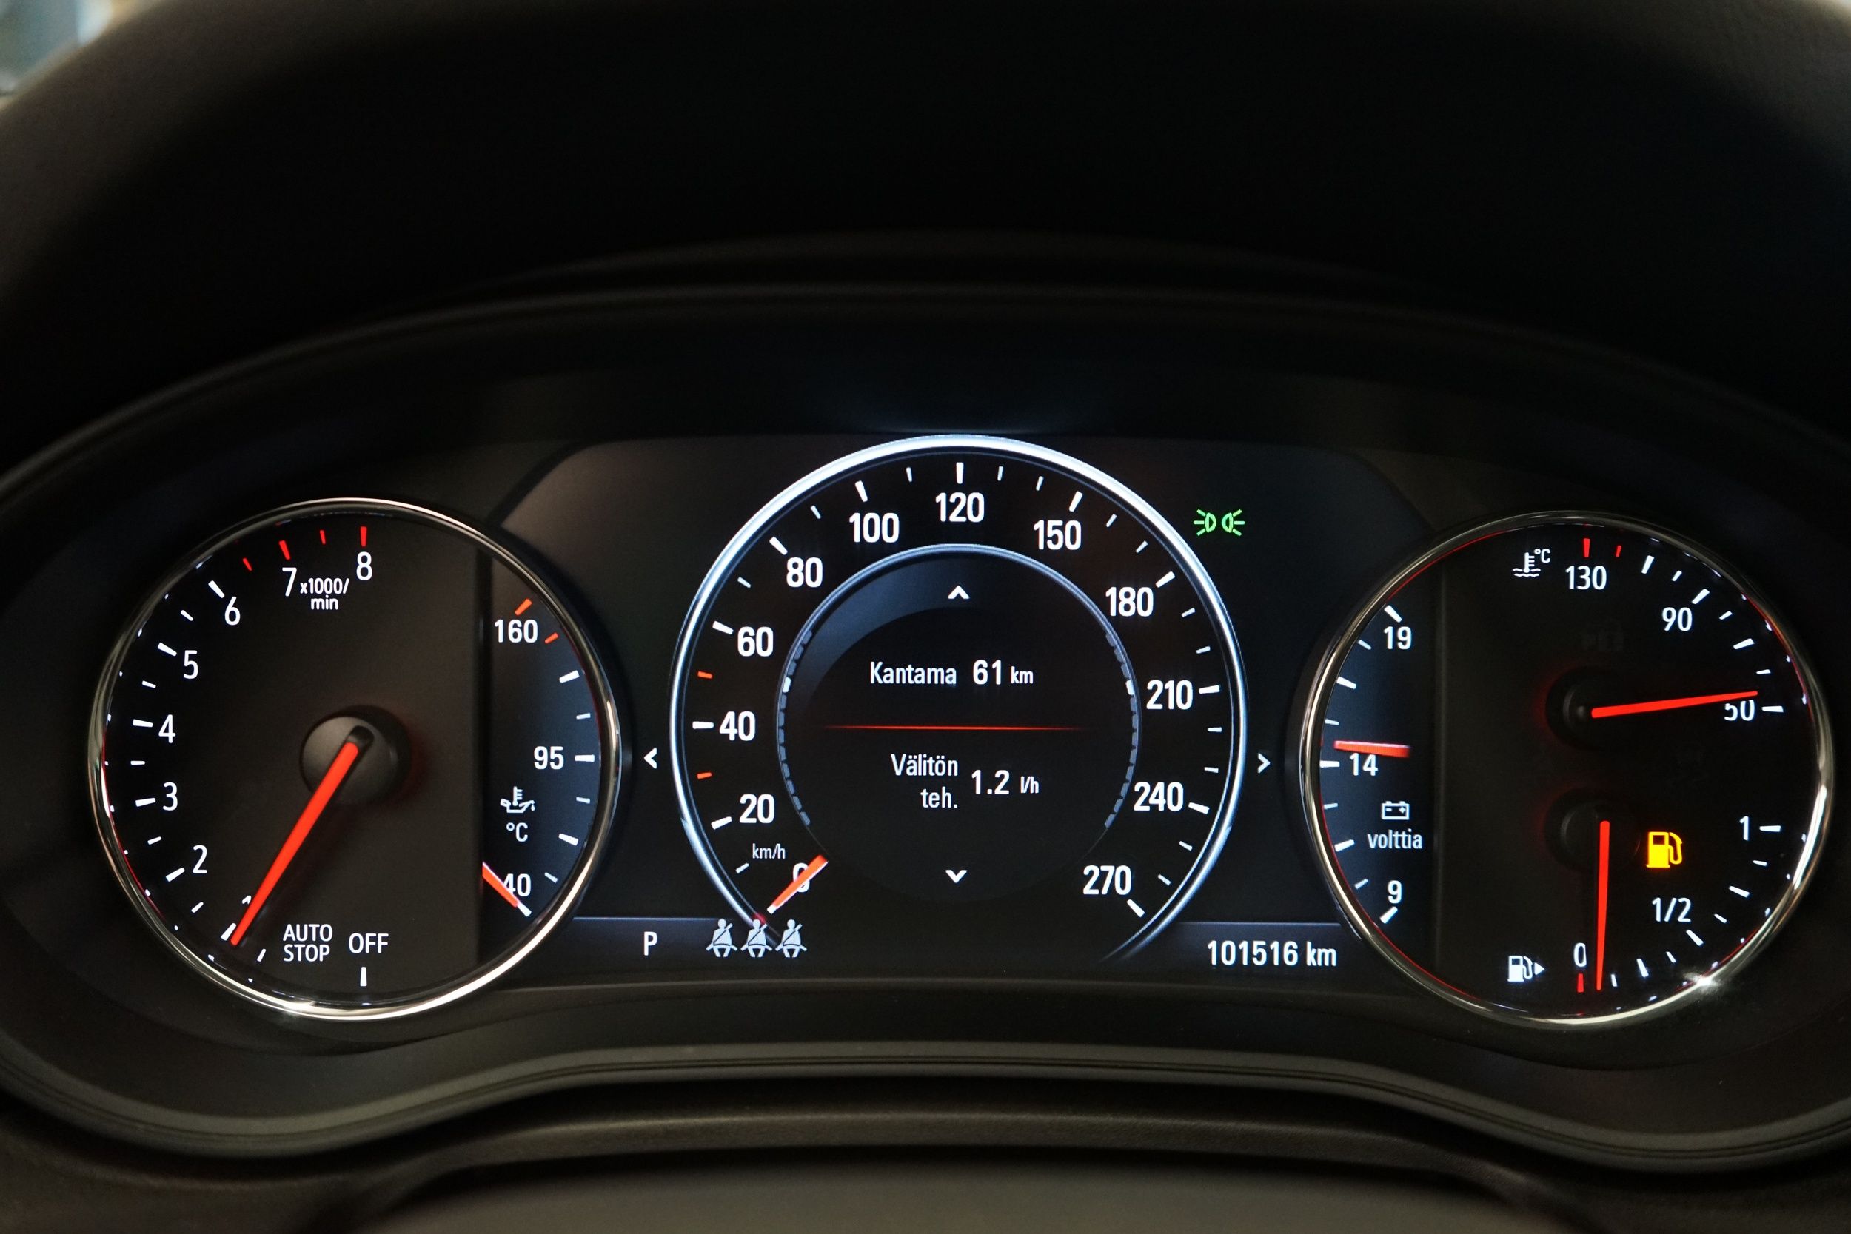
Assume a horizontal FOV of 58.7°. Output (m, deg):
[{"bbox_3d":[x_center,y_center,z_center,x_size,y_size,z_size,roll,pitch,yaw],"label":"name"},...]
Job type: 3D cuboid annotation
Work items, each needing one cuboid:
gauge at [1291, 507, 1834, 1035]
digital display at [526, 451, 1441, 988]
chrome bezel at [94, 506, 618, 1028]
[{"bbox_3d":[0.116,0.027,0.305,0.096,0.093,0.018,0,1,0],"label":"gauge"},{"bbox_3d":[0.007,0.018,0.309,0.173,0.103,0.010,0,1,0],"label":"digital display"},{"bbox_3d":[-0.103,0.026,0.303,0.097,0.095,0.014,0,1,0],"label":"chrome bezel"}]

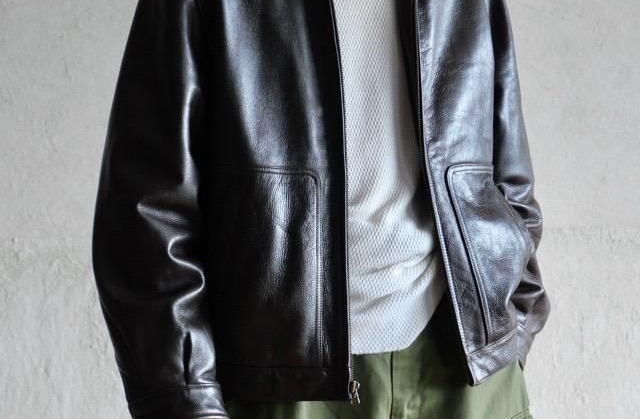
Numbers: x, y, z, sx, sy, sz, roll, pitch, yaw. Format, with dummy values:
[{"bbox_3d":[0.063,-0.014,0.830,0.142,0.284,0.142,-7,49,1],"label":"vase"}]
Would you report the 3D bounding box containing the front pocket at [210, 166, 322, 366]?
[{"bbox_3d":[-0.070,0.068,3.010,0.150,0.240,0.050,0,5,2],"label":"front pocket"}]

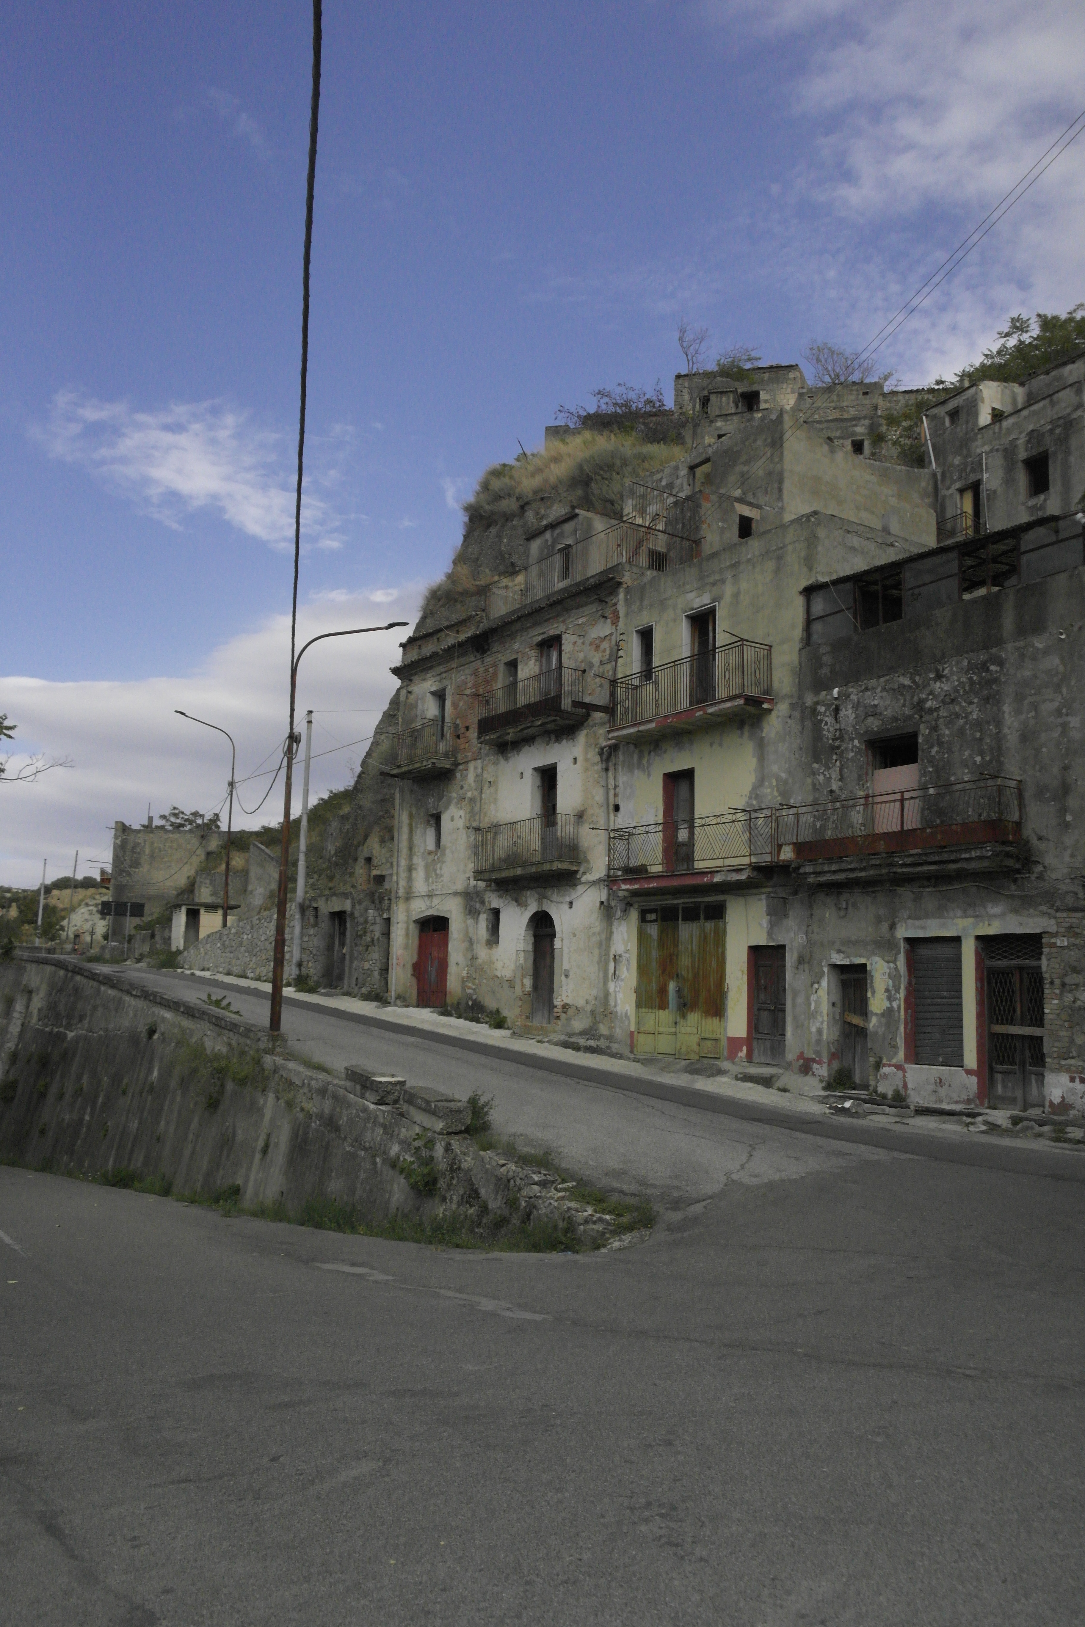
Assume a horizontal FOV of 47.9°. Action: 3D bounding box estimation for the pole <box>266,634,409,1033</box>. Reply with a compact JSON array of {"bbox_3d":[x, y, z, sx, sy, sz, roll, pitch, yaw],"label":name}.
[{"bbox_3d":[-3.712,0.081,22.516,2.261,7.771,0.280,5,-9,-28],"label":"pole"}]

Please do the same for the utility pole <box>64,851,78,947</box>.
[{"bbox_3d":[-38.775,6.944,100.531,0.220,7.760,0.220,3,-8,0],"label":"utility pole"}]

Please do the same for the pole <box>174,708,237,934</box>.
[{"bbox_3d":[-11.711,0.361,41.821,2.353,7.478,0.300,8,-10,-40],"label":"pole"}]

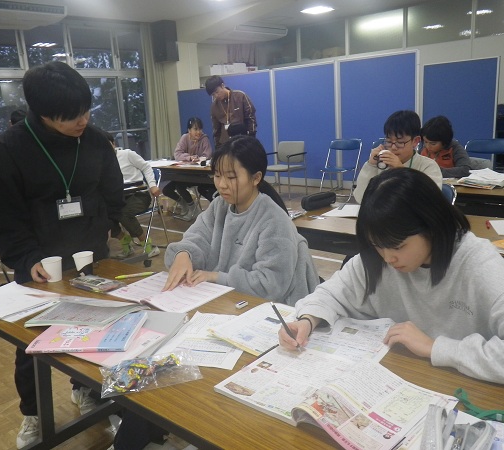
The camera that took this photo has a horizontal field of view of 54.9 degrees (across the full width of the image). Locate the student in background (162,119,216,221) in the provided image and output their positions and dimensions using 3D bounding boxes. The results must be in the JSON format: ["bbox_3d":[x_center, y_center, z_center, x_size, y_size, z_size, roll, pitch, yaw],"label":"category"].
[{"bbox_3d":[-0.704,-0.667,5.809,0.530,1.200,0.720,3,15,27],"label":"student in background"}]

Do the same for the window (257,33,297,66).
[{"bbox_3d":[0.447,-3.258,9.033,1.005,0.546,0.060,10,19,44],"label":"window"}]

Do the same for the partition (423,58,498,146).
[{"bbox_3d":[2.449,-1.094,5.805,0.882,1.634,0.060,10,19,44],"label":"partition"}]

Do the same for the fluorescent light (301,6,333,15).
[{"bbox_3d":[1.163,-3.775,8.553,0.470,0.080,0.470,10,19,43],"label":"fluorescent light"}]

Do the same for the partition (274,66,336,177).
[{"bbox_3d":[0.749,-1.465,7.348,1.200,1.780,0.060,10,19,43],"label":"partition"}]

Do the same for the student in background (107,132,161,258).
[{"bbox_3d":[-1.119,-0.321,4.496,0.520,1.160,0.680,10,19,43],"label":"student in background"}]

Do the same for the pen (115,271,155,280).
[{"bbox_3d":[-0.429,0.187,1.793,0.147,0.011,0.011,-7,14,-12],"label":"pen"}]

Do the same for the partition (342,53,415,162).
[{"bbox_3d":[1.663,-1.310,6.545,1.200,1.800,0.060,10,19,44],"label":"partition"}]

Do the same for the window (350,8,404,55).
[{"bbox_3d":[1.920,-2.997,7.595,0.996,0.533,0.060,10,19,44],"label":"window"}]

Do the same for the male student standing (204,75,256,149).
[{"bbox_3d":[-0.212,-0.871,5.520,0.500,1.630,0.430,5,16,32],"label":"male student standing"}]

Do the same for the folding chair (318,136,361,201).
[{"bbox_3d":[1.190,-0.714,6.427,0.450,0.760,0.480,5,16,31],"label":"folding chair"}]

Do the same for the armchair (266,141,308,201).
[{"bbox_3d":[0.456,-0.790,6.910,0.540,0.770,0.530,8,18,40],"label":"armchair"}]

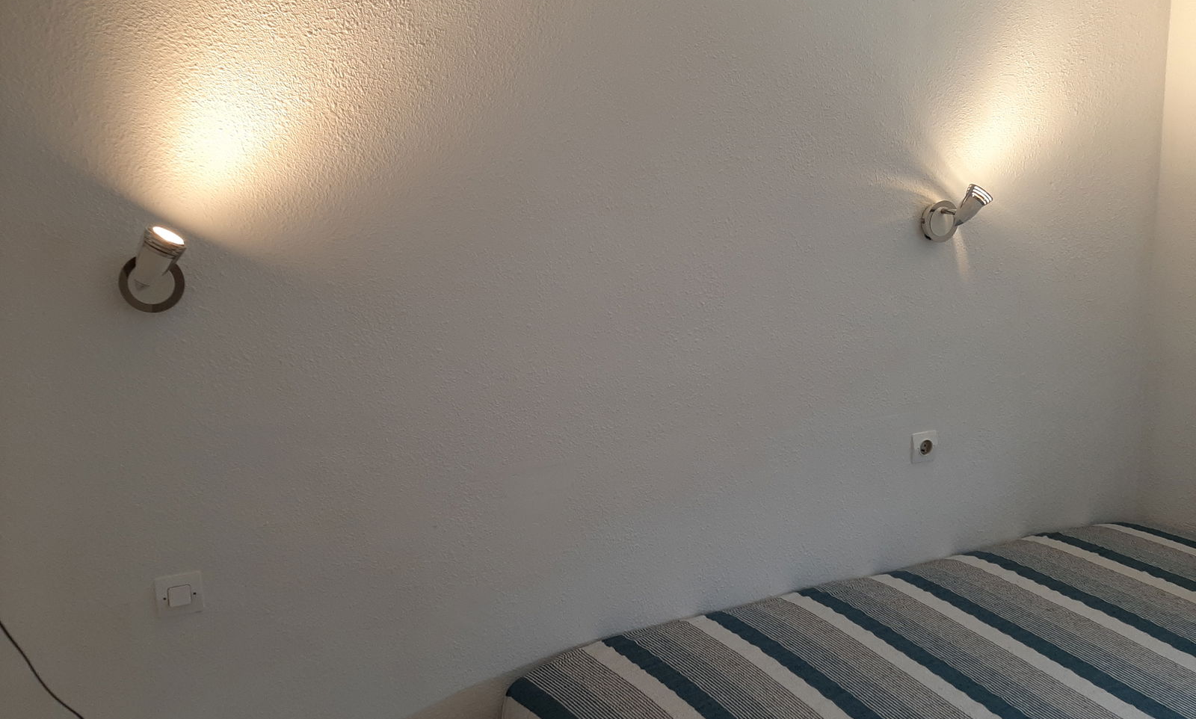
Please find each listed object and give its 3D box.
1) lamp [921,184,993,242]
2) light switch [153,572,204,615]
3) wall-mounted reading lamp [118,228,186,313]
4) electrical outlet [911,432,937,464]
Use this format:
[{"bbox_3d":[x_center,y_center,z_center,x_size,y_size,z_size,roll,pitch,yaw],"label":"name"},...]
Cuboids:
[{"bbox_3d":[0.890,-0.361,2.227,0.130,0.145,0.136,-6,11,-22],"label":"lamp"},{"bbox_3d":[-0.801,0.454,1.720,0.081,0.081,0.012,-6,11,-22],"label":"light switch"},{"bbox_3d":[-0.774,-0.154,1.562,0.117,0.152,0.136,-6,11,-22],"label":"wall-mounted reading lamp"},{"bbox_3d":[0.871,0.236,2.386,0.081,0.081,0.012,-6,11,-22],"label":"electrical outlet"}]

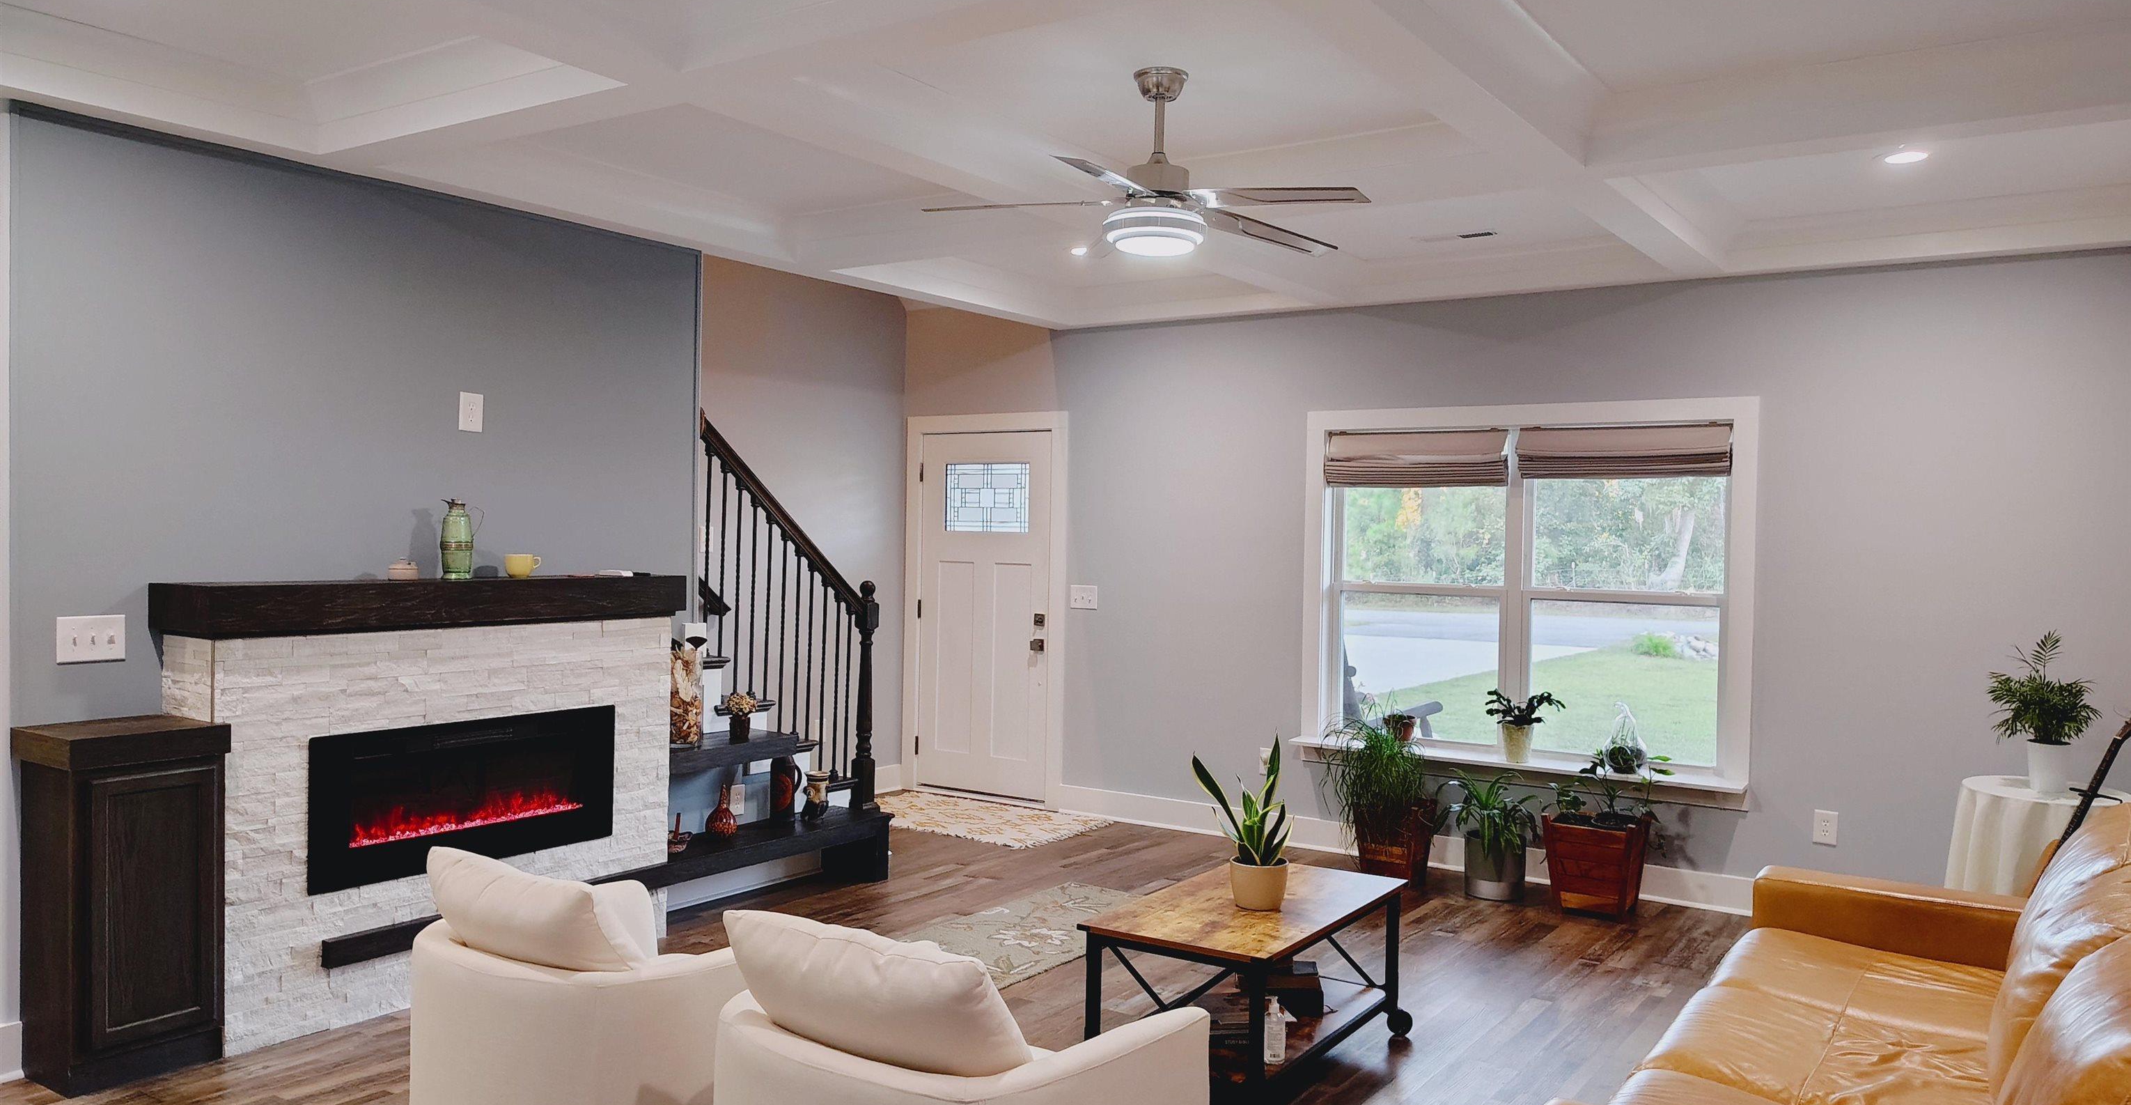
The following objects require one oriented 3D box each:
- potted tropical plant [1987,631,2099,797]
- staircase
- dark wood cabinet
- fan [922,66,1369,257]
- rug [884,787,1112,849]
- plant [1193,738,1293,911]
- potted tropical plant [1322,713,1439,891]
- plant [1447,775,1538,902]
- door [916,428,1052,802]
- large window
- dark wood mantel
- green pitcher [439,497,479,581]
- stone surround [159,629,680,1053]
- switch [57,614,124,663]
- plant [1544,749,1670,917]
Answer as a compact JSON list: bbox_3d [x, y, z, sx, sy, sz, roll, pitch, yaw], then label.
[{"bbox_3d":[3.393,0.553,5.130,0.350,0.560,0.340,2,1,35],"label":"potted tropical plant"},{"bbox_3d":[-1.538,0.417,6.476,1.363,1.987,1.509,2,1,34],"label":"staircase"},{"bbox_3d":[-2.600,0.953,4.071,0.359,0.949,0.404,2,1,34],"label":"dark wood cabinet"},{"bbox_3d":[0.274,-1.054,3.982,1.250,0.470,1.250,2,1,35],"label":"fan"},{"bbox_3d":[-0.550,1.401,7.845,1.394,0.015,0.832,2,1,34],"label":"rug"},{"bbox_3d":[0.512,0.768,4.229,0.285,0.473,0.250,1,1,7],"label":"plant"},{"bbox_3d":[1.434,1.100,6.705,0.470,0.729,0.420,2,1,34],"label":"potted tropical plant"},{"bbox_3d":[1.835,1.188,6.279,0.350,0.520,0.340,2,1,35],"label":"plant"},{"bbox_3d":[-0.450,0.342,8.370,0.908,2.028,0.045,2,1,34],"label":"door"},{"bbox_3d":[1.992,0.150,6.598,1.980,1.595,0.130,2,1,35],"label":"large window"},{"bbox_3d":[-1.991,0.157,4.805,0.365,0.146,1.660,2,1,35],"label":"dark wood mantel"},{"bbox_3d":[-1.970,-0.051,4.825,0.140,0.274,0.108,0,1,-37],"label":"green pitcher"},{"bbox_3d":[-2.048,0.829,4.879,0.314,1.194,1.619,2,1,34],"label":"stone surround"},{"bbox_3d":[-2.719,0.242,4.138,0.012,0.129,0.172,2,1,34],"label":"switch"},{"bbox_3d":[2.201,1.147,6.024,0.420,0.630,0.390,2,1,35],"label":"plant"}]

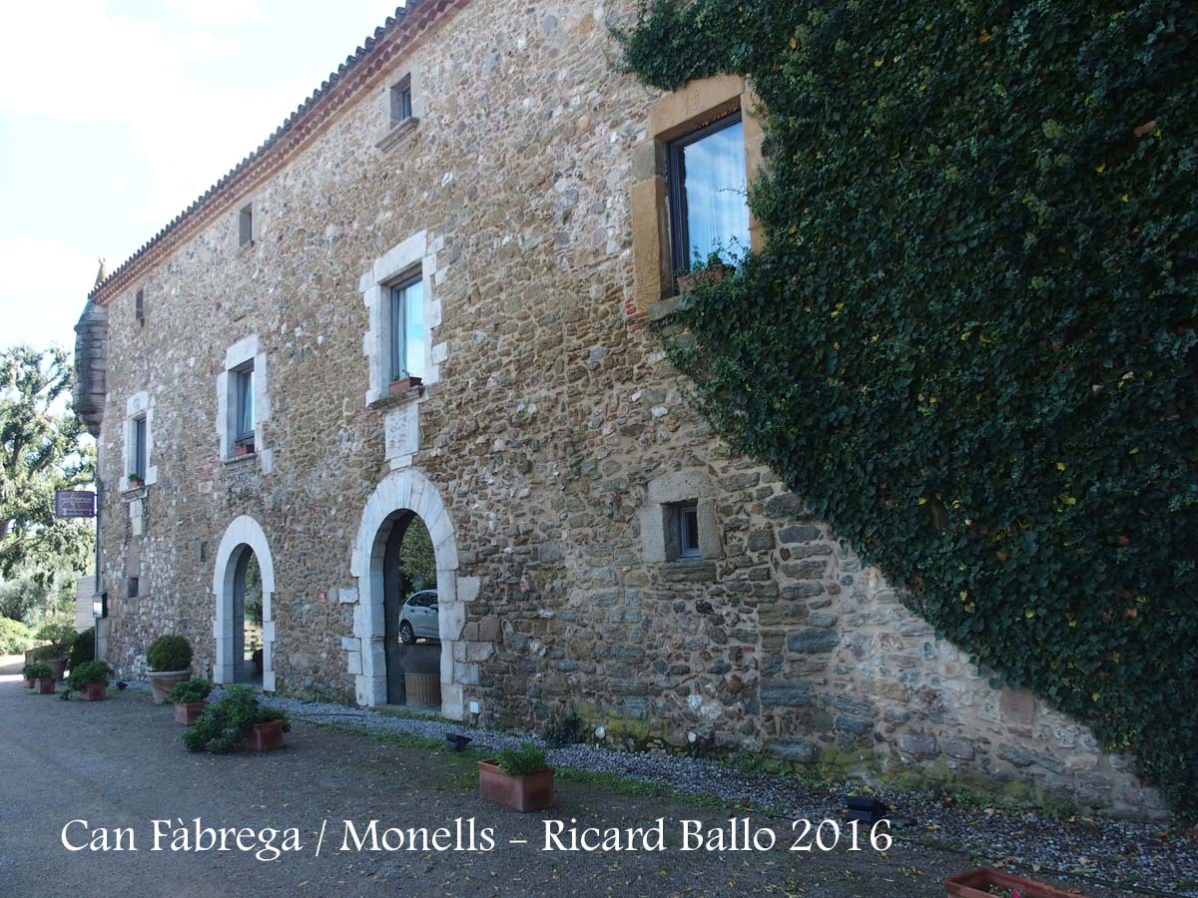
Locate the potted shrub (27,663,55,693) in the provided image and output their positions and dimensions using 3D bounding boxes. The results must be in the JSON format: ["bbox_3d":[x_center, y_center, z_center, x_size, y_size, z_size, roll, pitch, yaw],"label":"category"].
[{"bbox_3d":[-9.706,4.008,16.918,0.340,0.460,0.680,3,-10,-41],"label":"potted shrub"}]

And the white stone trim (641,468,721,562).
[{"bbox_3d":[0.806,0.612,9.056,0.220,0.850,0.970,4,-10,-42],"label":"white stone trim"}]

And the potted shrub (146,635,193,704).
[{"bbox_3d":[-6.325,3.232,14.265,0.680,0.980,0.680,3,-10,-41],"label":"potted shrub"}]

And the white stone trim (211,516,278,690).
[{"bbox_3d":[-5.868,2.542,16.222,0.280,2.840,2.550,4,-10,-42],"label":"white stone trim"}]

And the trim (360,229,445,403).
[{"bbox_3d":[-2.557,-1.715,12.894,0.240,2.050,2.100,4,-10,-42],"label":"trim"}]

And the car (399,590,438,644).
[{"bbox_3d":[-3.592,4.206,24.597,1.700,1.450,3.950,2,-9,-34],"label":"car"}]

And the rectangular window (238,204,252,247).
[{"bbox_3d":[-6.013,-3.845,16.775,0.200,0.670,0.500,3,-10,-41],"label":"rectangular window"}]

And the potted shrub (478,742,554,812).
[{"bbox_3d":[-0.643,2.411,7.211,0.280,0.425,0.650,2,-9,-34],"label":"potted shrub"}]

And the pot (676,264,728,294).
[{"bbox_3d":[0.956,-1.546,8.781,0.180,0.180,0.530,3,-10,-41],"label":"pot"}]

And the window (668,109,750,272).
[{"bbox_3d":[1.066,-2.326,9.142,0.150,1.580,1.050,4,-10,-42],"label":"window"}]

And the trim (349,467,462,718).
[{"bbox_3d":[-2.329,1.750,12.359,0.420,3.020,2.600,3,-10,-41],"label":"trim"}]

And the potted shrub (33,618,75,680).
[{"bbox_3d":[-10.970,4.051,19.509,0.780,1.220,0.780,4,-10,-42],"label":"potted shrub"}]

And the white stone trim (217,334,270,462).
[{"bbox_3d":[-5.979,-0.771,16.514,0.260,2.080,2.200,3,-10,-41],"label":"white stone trim"}]

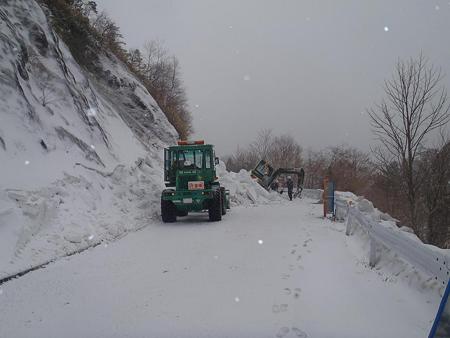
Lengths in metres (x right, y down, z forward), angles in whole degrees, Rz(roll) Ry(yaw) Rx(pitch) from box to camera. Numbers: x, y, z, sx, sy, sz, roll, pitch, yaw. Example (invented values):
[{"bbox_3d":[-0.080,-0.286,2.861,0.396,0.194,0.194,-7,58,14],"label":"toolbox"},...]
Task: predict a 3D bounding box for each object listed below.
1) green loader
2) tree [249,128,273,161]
[{"bbox_3d":[-1.180,0.530,16.500,2.500,3.350,6.500,-1,-2,4],"label":"green loader"},{"bbox_3d":[4.400,-1.900,45.000,3.200,6.200,3.100,-1,-2,0],"label":"tree"}]

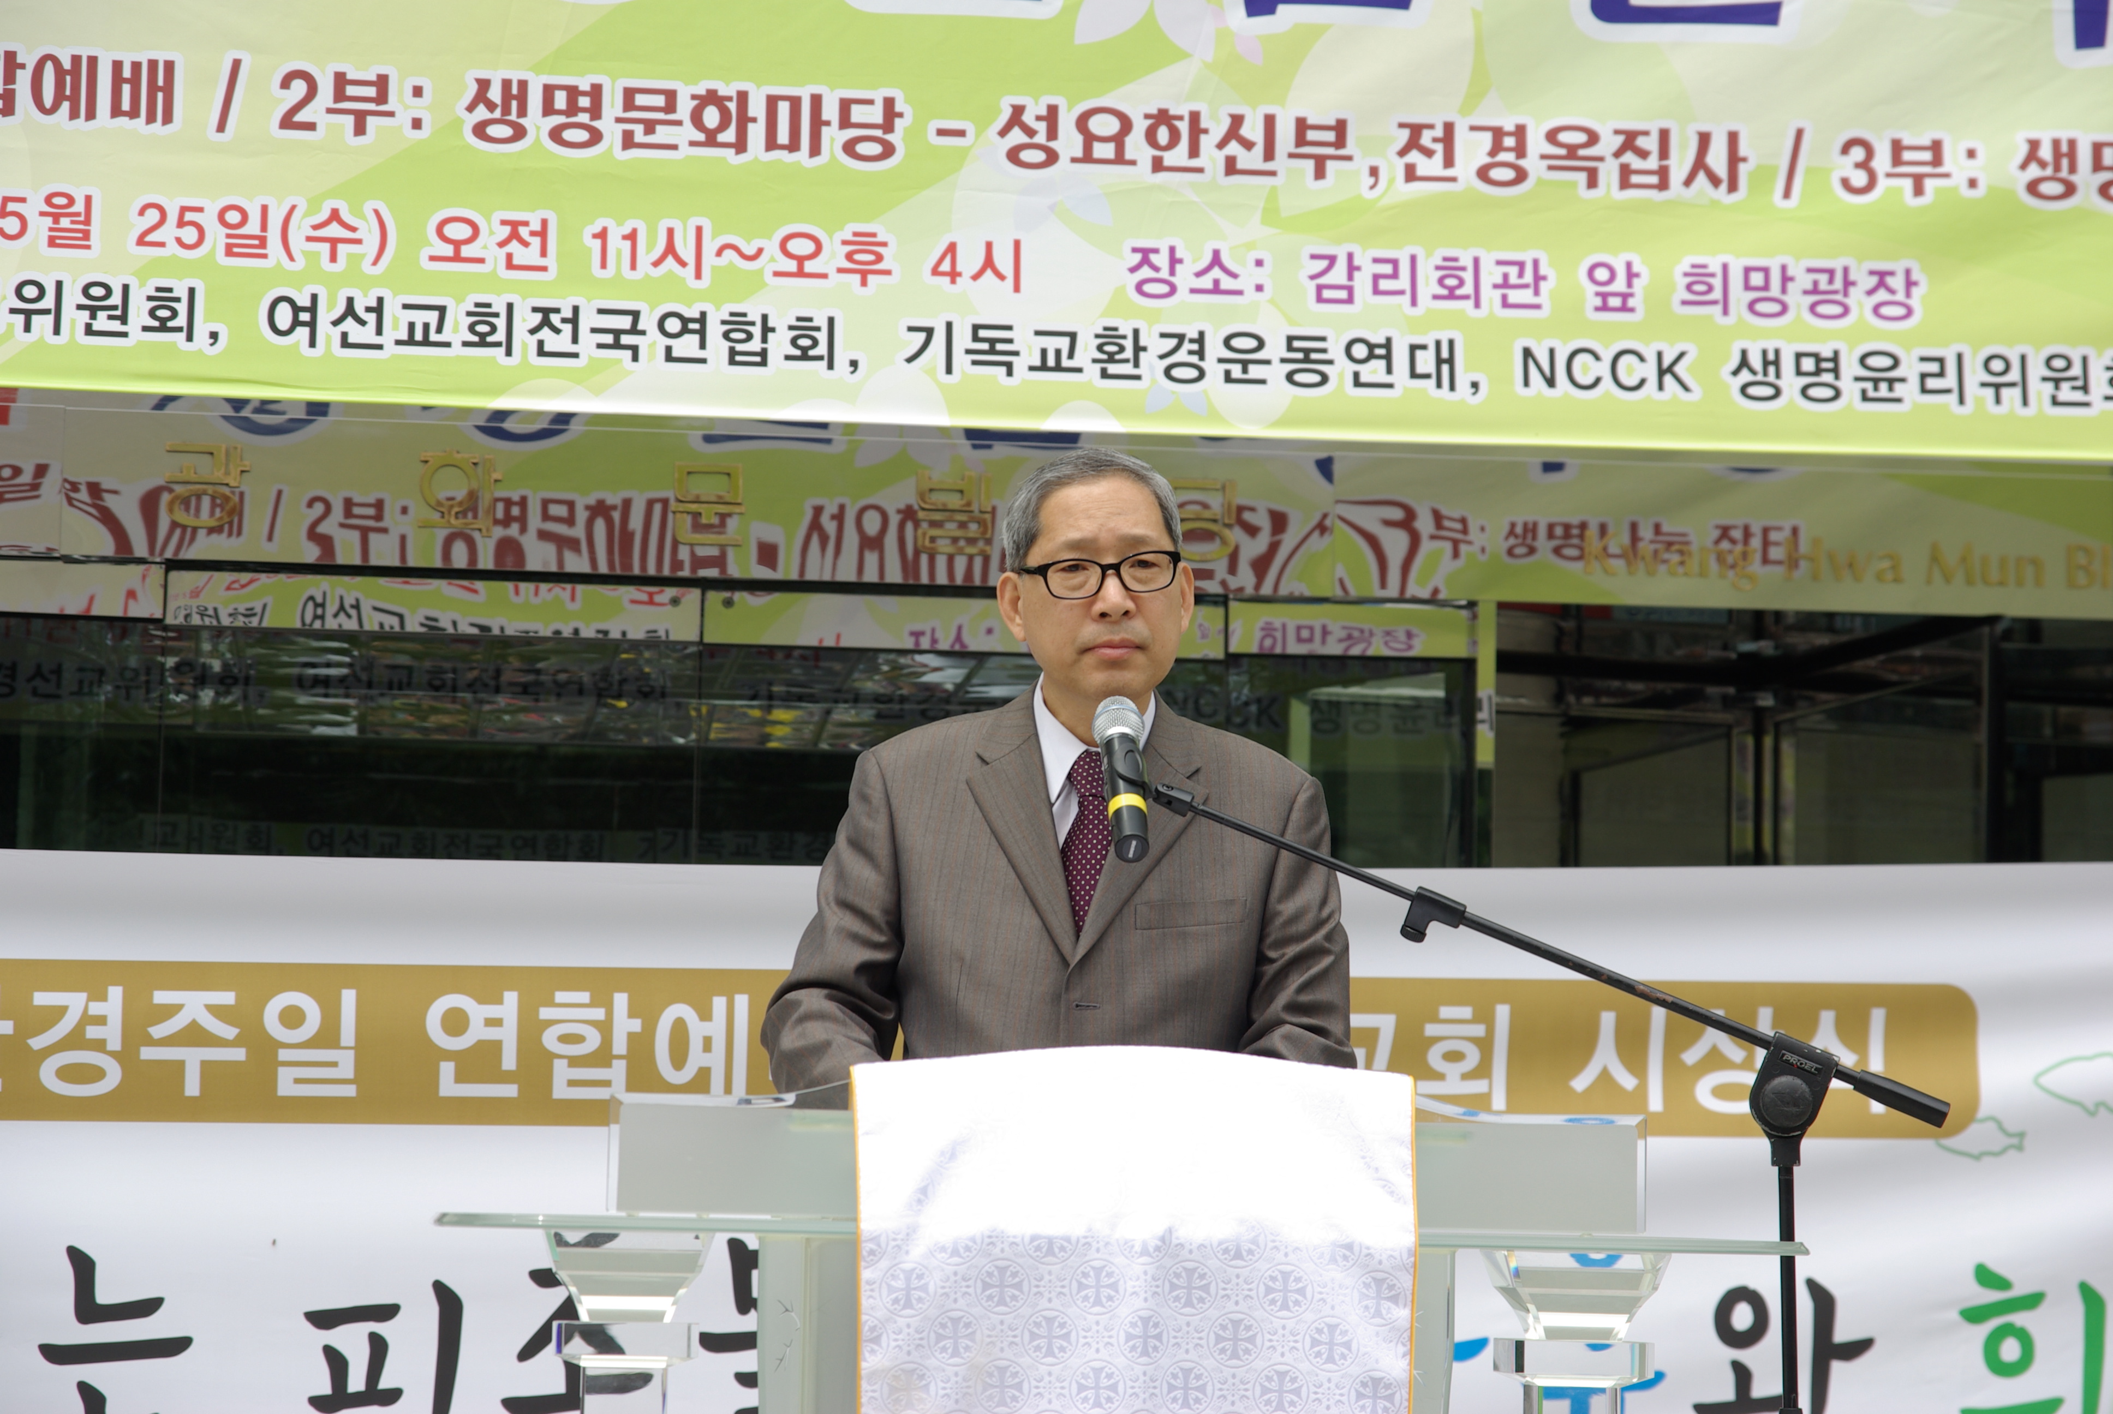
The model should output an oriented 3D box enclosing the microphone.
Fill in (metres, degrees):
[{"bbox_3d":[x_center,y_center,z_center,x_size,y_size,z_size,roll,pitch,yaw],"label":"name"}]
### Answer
[{"bbox_3d":[0.065,0.070,5.875,0.050,0.050,0.225,-2,34,-3],"label":"microphone"}]

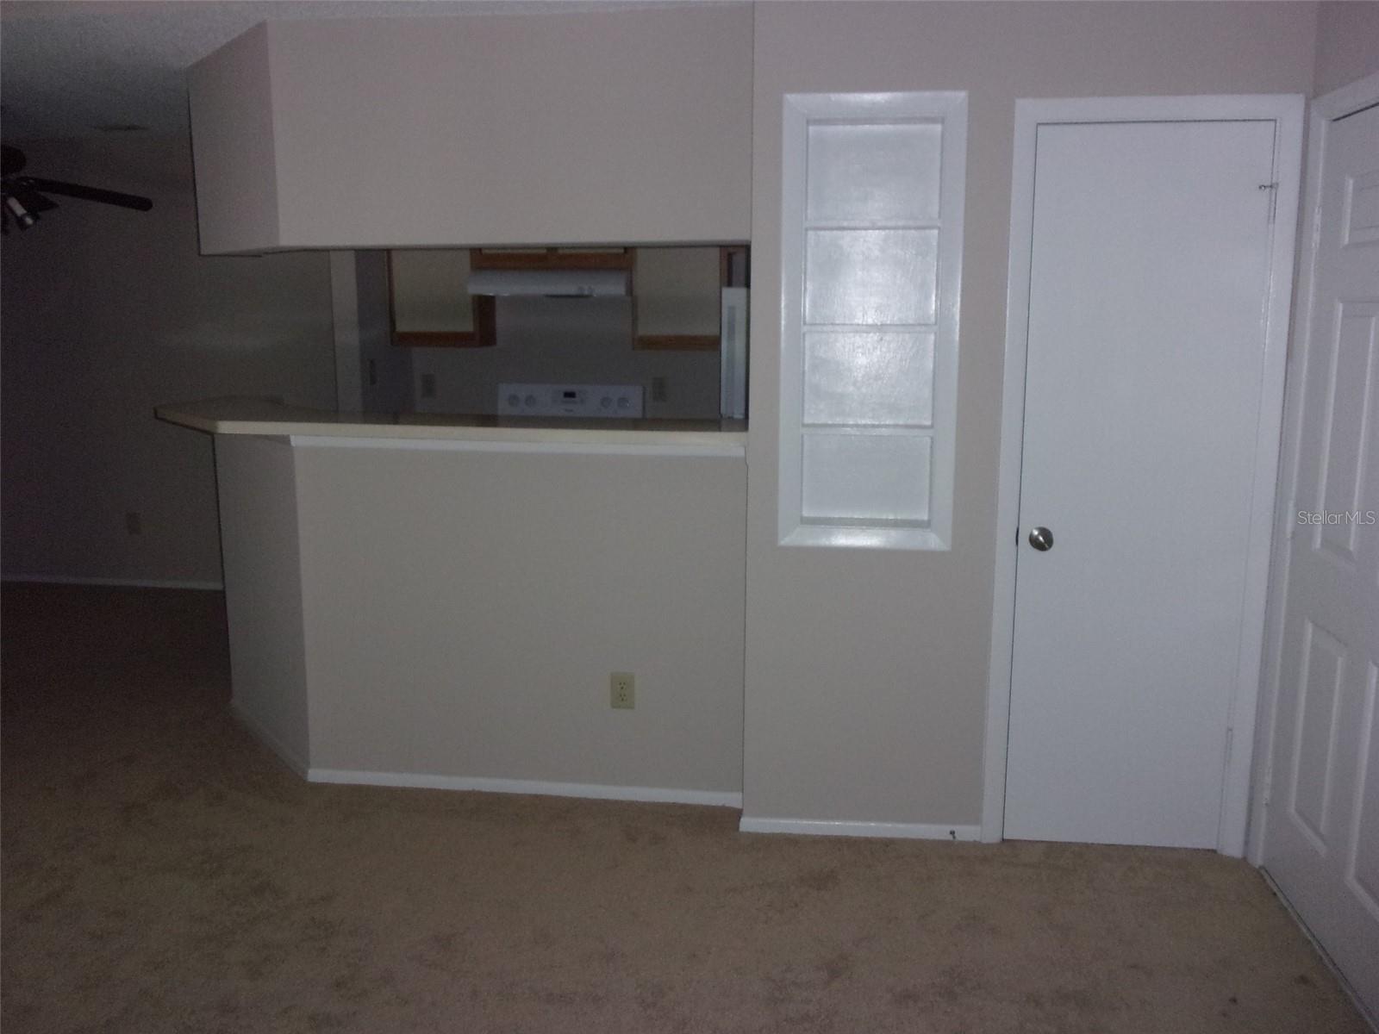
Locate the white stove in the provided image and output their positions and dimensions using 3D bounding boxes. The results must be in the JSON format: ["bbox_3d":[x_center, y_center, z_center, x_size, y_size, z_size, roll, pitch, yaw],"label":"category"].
[{"bbox_3d":[-0.652,-0.010,5.570,0.760,1.220,0.670,1,9,7],"label":"white stove"}]

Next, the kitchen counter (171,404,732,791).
[{"bbox_3d":[-0.941,0.227,4.083,2.363,1.208,1.190,1,9,7],"label":"kitchen counter"}]

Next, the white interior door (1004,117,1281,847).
[{"bbox_3d":[1.237,-0.047,3.132,0.609,2.035,0.042,1,9,7],"label":"white interior door"}]

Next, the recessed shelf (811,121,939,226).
[{"bbox_3d":[0.511,-0.955,3.116,0.363,0.279,0.100,1,9,7],"label":"recessed shelf"}]

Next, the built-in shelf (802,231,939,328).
[{"bbox_3d":[0.511,-0.675,3.160,0.365,0.265,0.100,1,9,7],"label":"built-in shelf"}]

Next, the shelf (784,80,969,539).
[{"bbox_3d":[0.511,-0.537,3.173,0.494,1.260,0.115,1,9,7],"label":"shelf"}]

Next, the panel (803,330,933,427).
[{"bbox_3d":[0.520,-0.398,3.237,0.372,0.273,0.040,1,9,7],"label":"panel"}]

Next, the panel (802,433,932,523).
[{"bbox_3d":[0.519,-0.109,3.282,0.371,0.265,0.040,1,9,7],"label":"panel"}]

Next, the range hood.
[{"bbox_3d":[-0.628,-1.134,5.449,0.760,0.124,0.480,1,9,7],"label":"range hood"}]

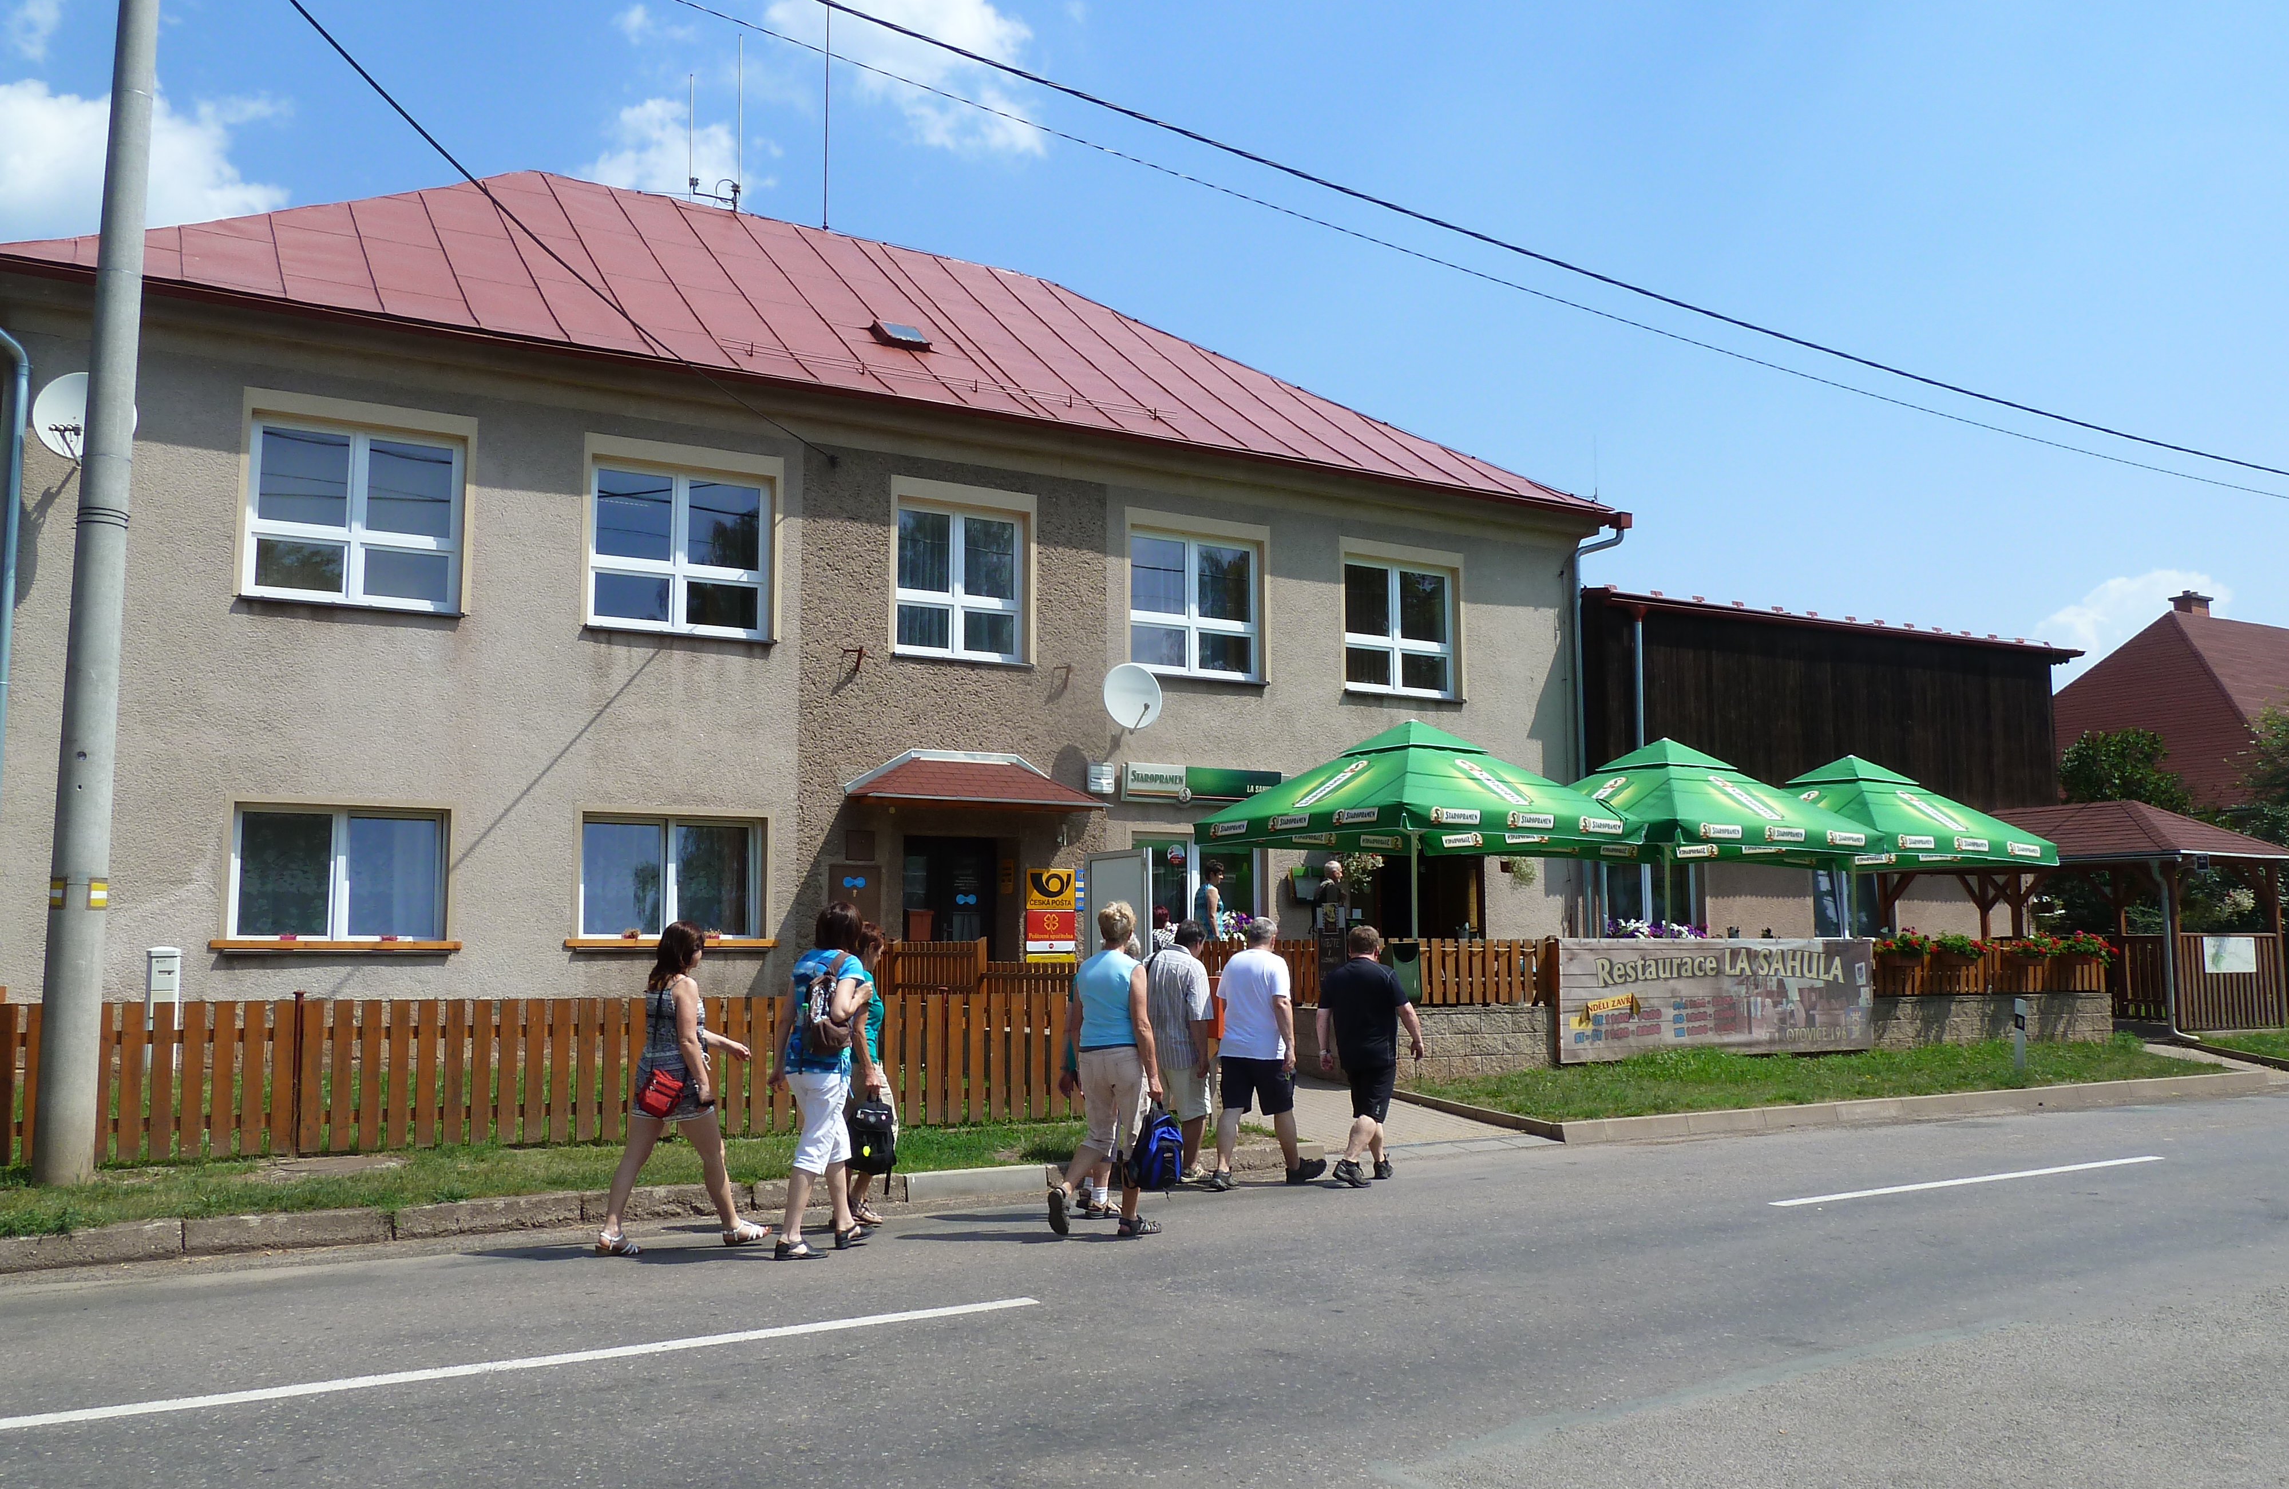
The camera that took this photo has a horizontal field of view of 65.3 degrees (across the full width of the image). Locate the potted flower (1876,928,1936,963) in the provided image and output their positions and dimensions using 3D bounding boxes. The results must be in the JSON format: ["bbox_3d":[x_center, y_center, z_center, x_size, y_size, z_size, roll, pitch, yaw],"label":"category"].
[{"bbox_3d":[8.726,2.330,20.500,0.680,0.420,0.300,4,-7,-31],"label":"potted flower"}]

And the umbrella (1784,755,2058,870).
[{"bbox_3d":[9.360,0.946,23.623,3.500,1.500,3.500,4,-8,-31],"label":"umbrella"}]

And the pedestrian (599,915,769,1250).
[{"bbox_3d":[-2.328,1.697,8.909,0.820,1.620,0.500,3,-7,-25],"label":"pedestrian"}]

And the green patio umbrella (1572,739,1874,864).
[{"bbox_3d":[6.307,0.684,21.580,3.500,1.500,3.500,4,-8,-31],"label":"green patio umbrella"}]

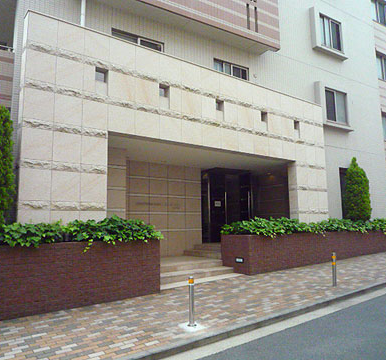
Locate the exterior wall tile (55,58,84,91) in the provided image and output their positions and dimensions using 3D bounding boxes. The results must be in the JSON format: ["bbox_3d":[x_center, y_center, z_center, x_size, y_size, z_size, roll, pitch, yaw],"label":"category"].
[{"bbox_3d":[-2.666,-2.283,7.534,0.583,0.642,0.030,5,-9,-36],"label":"exterior wall tile"}]

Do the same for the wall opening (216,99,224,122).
[{"bbox_3d":[0.648,-1.806,9.129,0.269,0.579,0.210,5,-9,-36],"label":"wall opening"}]

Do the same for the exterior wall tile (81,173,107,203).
[{"bbox_3d":[-2.167,0.177,7.574,0.583,0.642,0.030,5,-9,-36],"label":"exterior wall tile"}]

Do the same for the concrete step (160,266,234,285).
[{"bbox_3d":[-0.057,2.275,8.255,2.410,0.160,0.380,5,-9,-36],"label":"concrete step"}]

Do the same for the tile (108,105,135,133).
[{"bbox_3d":[-1.518,-1.273,7.344,0.608,0.578,0.040,5,-9,-36],"label":"tile"}]

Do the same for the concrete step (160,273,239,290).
[{"bbox_3d":[0.161,2.291,7.855,2.551,0.100,0.251,5,-9,-36],"label":"concrete step"}]

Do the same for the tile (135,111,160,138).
[{"bbox_3d":[-1.042,-1.273,8.008,0.630,0.600,0.050,5,-9,-36],"label":"tile"}]

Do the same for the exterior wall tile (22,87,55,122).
[{"bbox_3d":[-2.837,-1.385,6.386,0.530,0.578,0.040,5,-9,-36],"label":"exterior wall tile"}]

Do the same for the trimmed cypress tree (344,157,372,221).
[{"bbox_3d":[5.889,0.448,12.488,0.950,2.500,0.950,5,-9,-36],"label":"trimmed cypress tree"}]

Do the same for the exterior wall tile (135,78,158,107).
[{"bbox_3d":[-1.031,-1.963,7.803,0.623,0.579,0.040,5,-9,-36],"label":"exterior wall tile"}]

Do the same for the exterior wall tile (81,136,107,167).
[{"bbox_3d":[-2.042,-0.595,7.180,0.552,0.600,0.050,5,-9,-36],"label":"exterior wall tile"}]

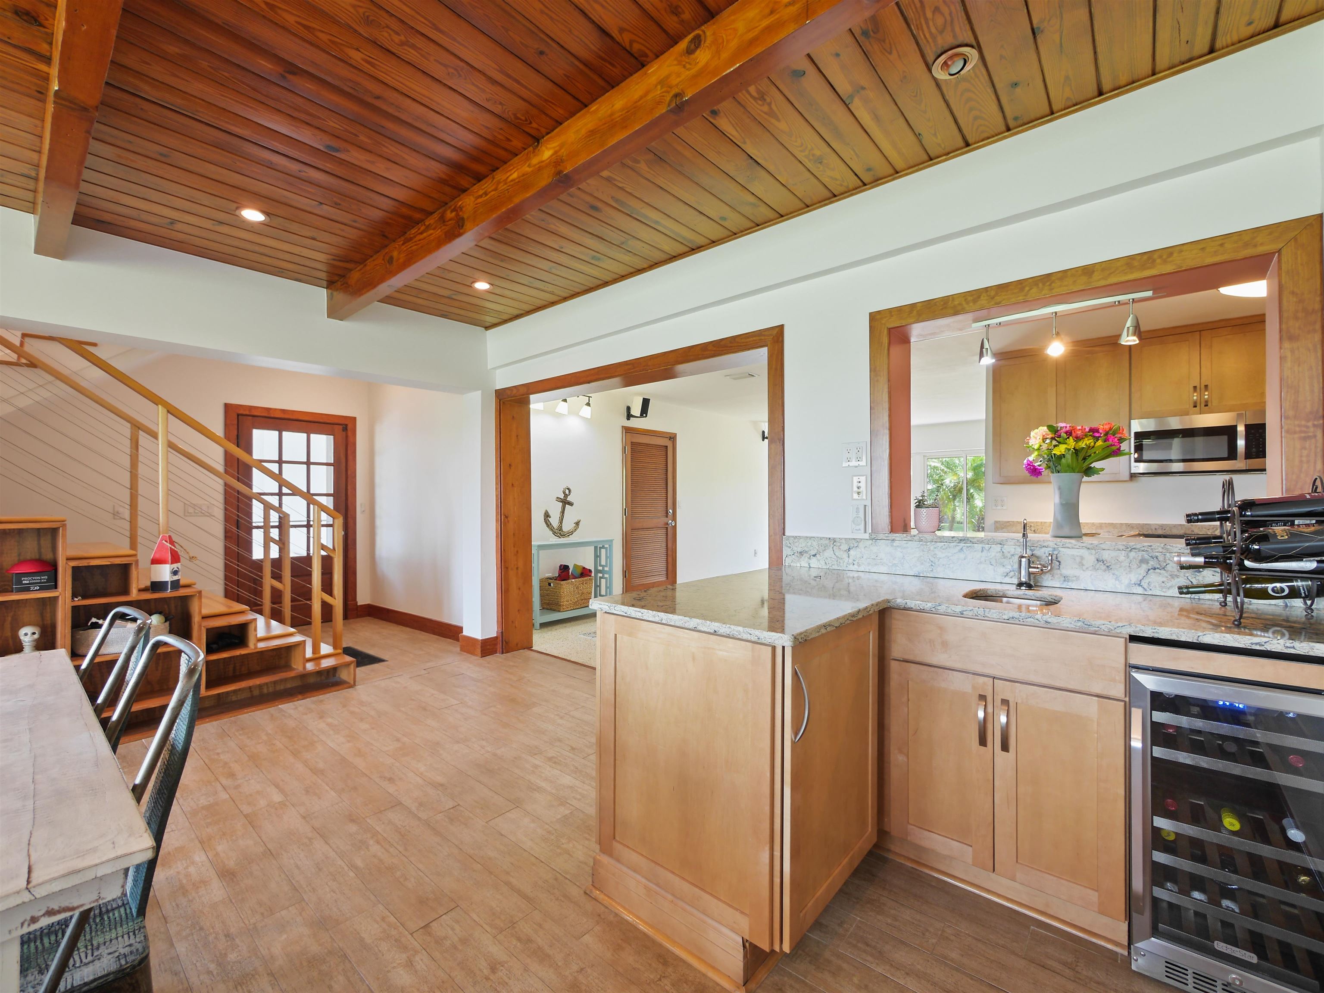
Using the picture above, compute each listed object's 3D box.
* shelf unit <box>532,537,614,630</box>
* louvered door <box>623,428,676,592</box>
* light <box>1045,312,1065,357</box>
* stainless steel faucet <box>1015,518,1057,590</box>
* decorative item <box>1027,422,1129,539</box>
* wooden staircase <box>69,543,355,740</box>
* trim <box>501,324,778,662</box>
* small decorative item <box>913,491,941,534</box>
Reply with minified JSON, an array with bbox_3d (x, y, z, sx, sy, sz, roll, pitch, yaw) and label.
[{"bbox_3d":[-0.985,0.845,5.507,0.330,0.815,1.040,0,0,41],"label":"shelf unit"},{"bbox_3d":[-0.156,0.203,6.903,0.090,2.100,1.027,0,0,41],"label":"louvered door"},{"bbox_3d":[1.476,-0.610,2.011,0.066,0.165,0.080,0,0,41],"label":"light"},{"bbox_3d":[1.306,0.205,1.879,0.115,0.265,0.155,0,0,41],"label":"stainless steel faucet"},{"bbox_3d":[1.589,-0.063,2.049,0.345,0.450,0.300,0,0,41],"label":"decorative item"},{"bbox_3d":[-3.011,0.792,3.566,1.440,0.950,1.290,0,0,41],"label":"wooden staircase"},{"bbox_3d":[-0.273,0.209,3.554,2.550,2.100,0.300,0,0,41],"label":"trim"},{"bbox_3d":[1.168,0.068,2.361,0.112,0.185,0.112,0,0,41],"label":"small decorative item"}]

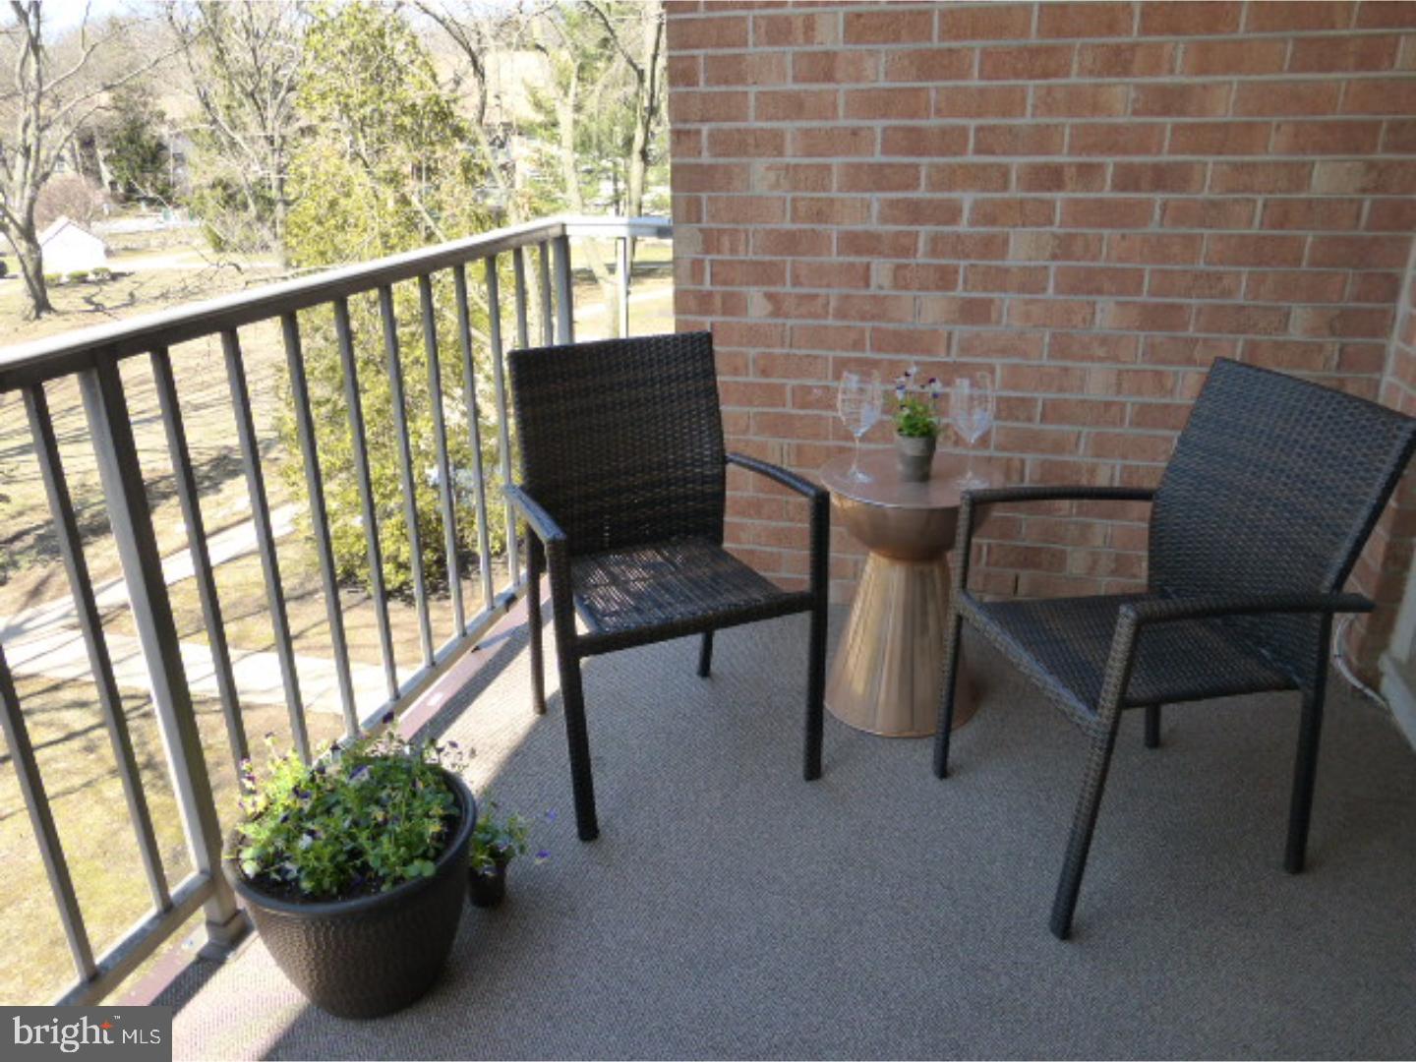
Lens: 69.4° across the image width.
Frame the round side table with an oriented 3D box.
[{"bbox_3d":[0.447,0.136,2.372,0.386,0.548,0.386,4,22,11],"label":"round side table"}]

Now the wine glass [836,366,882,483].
[{"bbox_3d":[0.336,-0.227,2.231,0.097,0.232,0.097,3,22,8],"label":"wine glass"}]

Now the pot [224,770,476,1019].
[{"bbox_3d":[-0.548,0.588,1.629,0.370,0.271,0.370,-9,23,-21],"label":"pot"}]

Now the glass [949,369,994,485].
[{"bbox_3d":[0.577,-0.213,2.186,0.097,0.234,0.097,5,22,14],"label":"glass"}]

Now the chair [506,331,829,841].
[{"bbox_3d":[-0.109,0.071,2.125,0.550,0.860,0.560,-9,23,-21],"label":"chair"}]

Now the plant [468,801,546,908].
[{"bbox_3d":[-0.363,0.556,1.801,0.145,0.200,0.130,-6,22,-13],"label":"plant"}]

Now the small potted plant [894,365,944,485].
[{"bbox_3d":[0.461,-0.228,2.220,0.112,0.240,0.105,4,22,11],"label":"small potted plant"}]

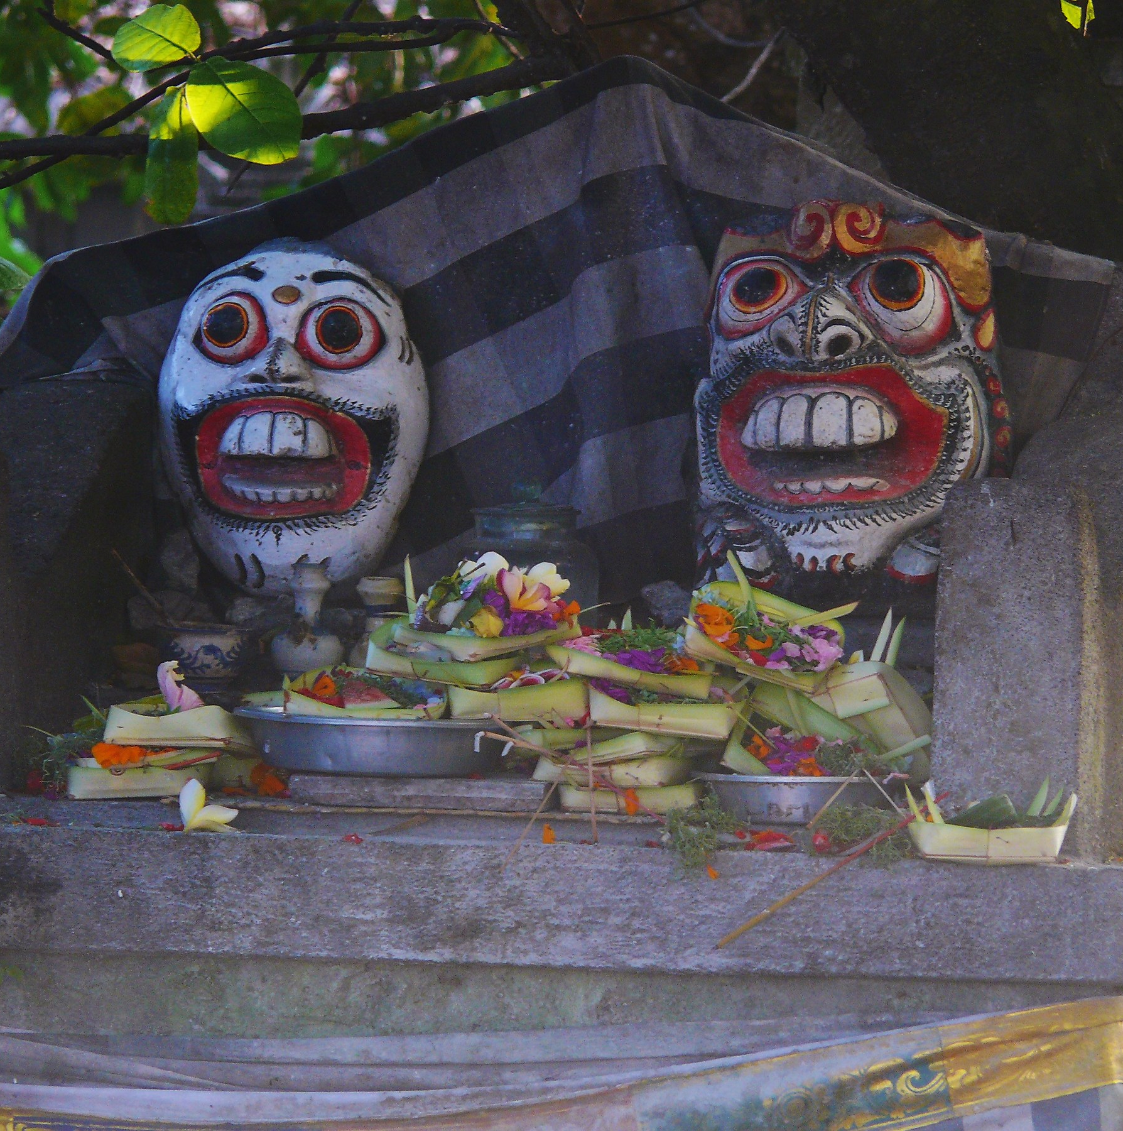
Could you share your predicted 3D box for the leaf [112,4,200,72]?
[{"bbox_3d":[-0.344,-0.447,13.900,0.073,0.055,0.035,0,5,0],"label":"leaf"}]

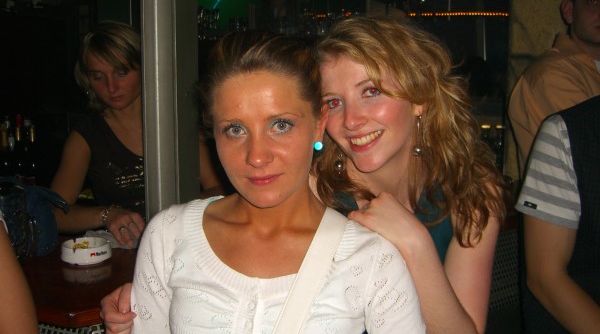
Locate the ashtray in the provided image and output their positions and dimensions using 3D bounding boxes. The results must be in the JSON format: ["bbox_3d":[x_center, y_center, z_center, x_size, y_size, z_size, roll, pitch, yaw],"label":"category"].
[{"bbox_3d":[-0.544,0.214,1.680,0.123,0.040,0.123,1,8,0],"label":"ashtray"}]

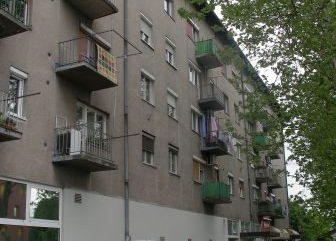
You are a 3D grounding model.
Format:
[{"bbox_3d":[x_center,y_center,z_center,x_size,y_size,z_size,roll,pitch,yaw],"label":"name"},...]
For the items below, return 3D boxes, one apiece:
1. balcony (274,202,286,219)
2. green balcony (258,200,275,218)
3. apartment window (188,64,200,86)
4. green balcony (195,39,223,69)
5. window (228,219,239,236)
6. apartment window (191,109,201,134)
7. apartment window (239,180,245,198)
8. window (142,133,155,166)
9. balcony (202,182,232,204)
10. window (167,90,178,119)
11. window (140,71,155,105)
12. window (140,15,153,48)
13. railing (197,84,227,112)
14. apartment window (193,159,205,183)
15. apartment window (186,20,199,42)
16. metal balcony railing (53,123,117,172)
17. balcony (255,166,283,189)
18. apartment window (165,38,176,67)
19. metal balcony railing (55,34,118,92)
[{"bbox_3d":[10.795,9.105,47.258,1.092,1.174,2.275,-8,-16,22],"label":"balcony"},{"bbox_3d":[8.297,7.451,40.017,1.080,1.144,2.105,-8,-17,22],"label":"green balcony"},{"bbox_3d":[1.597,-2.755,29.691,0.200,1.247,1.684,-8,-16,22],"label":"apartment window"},{"bbox_3d":[2.691,-4.213,30.607,1.061,1.061,2.104,-8,-17,22],"label":"green balcony"},{"bbox_3d":[4.393,7.245,32.221,0.137,1.034,2.379,-8,-17,22],"label":"window"},{"bbox_3d":[1.747,0.089,30.338,0.160,1.430,1.630,-8,-17,22],"label":"apartment window"},{"bbox_3d":[5.816,5.425,37.503,0.200,1.420,1.501,-8,-16,22],"label":"apartment window"},{"bbox_3d":[-0.955,1.446,23.162,0.160,1.440,1.420,-8,-17,22],"label":"window"},{"bbox_3d":[2.921,4.298,28.200,1.061,1.098,2.104,-8,-17,22],"label":"balcony"},{"bbox_3d":[0.276,-0.782,25.713,0.200,1.438,1.365,-8,-16,22],"label":"window"},{"bbox_3d":[-0.955,-1.467,22.392,0.146,1.345,1.372,-8,-17,22],"label":"window"},{"bbox_3d":[-1.116,-4.627,24.833,0.160,1.420,1.460,-8,-17,22],"label":"window"},{"bbox_3d":[2.966,-1.463,32.168,1.150,1.100,2.250,-8,-17,22],"label":"railing"},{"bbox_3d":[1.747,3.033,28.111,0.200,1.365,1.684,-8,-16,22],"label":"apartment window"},{"bbox_3d":[1.522,-5.449,29.739,0.146,1.235,1.876,-8,-17,22],"label":"apartment window"},{"bbox_3d":[-2.673,0.961,15.861,1.089,1.135,2.123,-8,-17,22],"label":"metal balcony railing"},{"bbox_3d":[9.110,5.136,42.757,1.098,1.098,6.680,-8,-17,22],"label":"balcony"},{"bbox_3d":[0.141,-3.876,27.701,0.160,1.410,1.500,-8,-17,22],"label":"apartment window"},{"bbox_3d":[-2.803,-1.969,16.908,1.092,1.138,2.284,-8,-16,22],"label":"metal balcony railing"}]

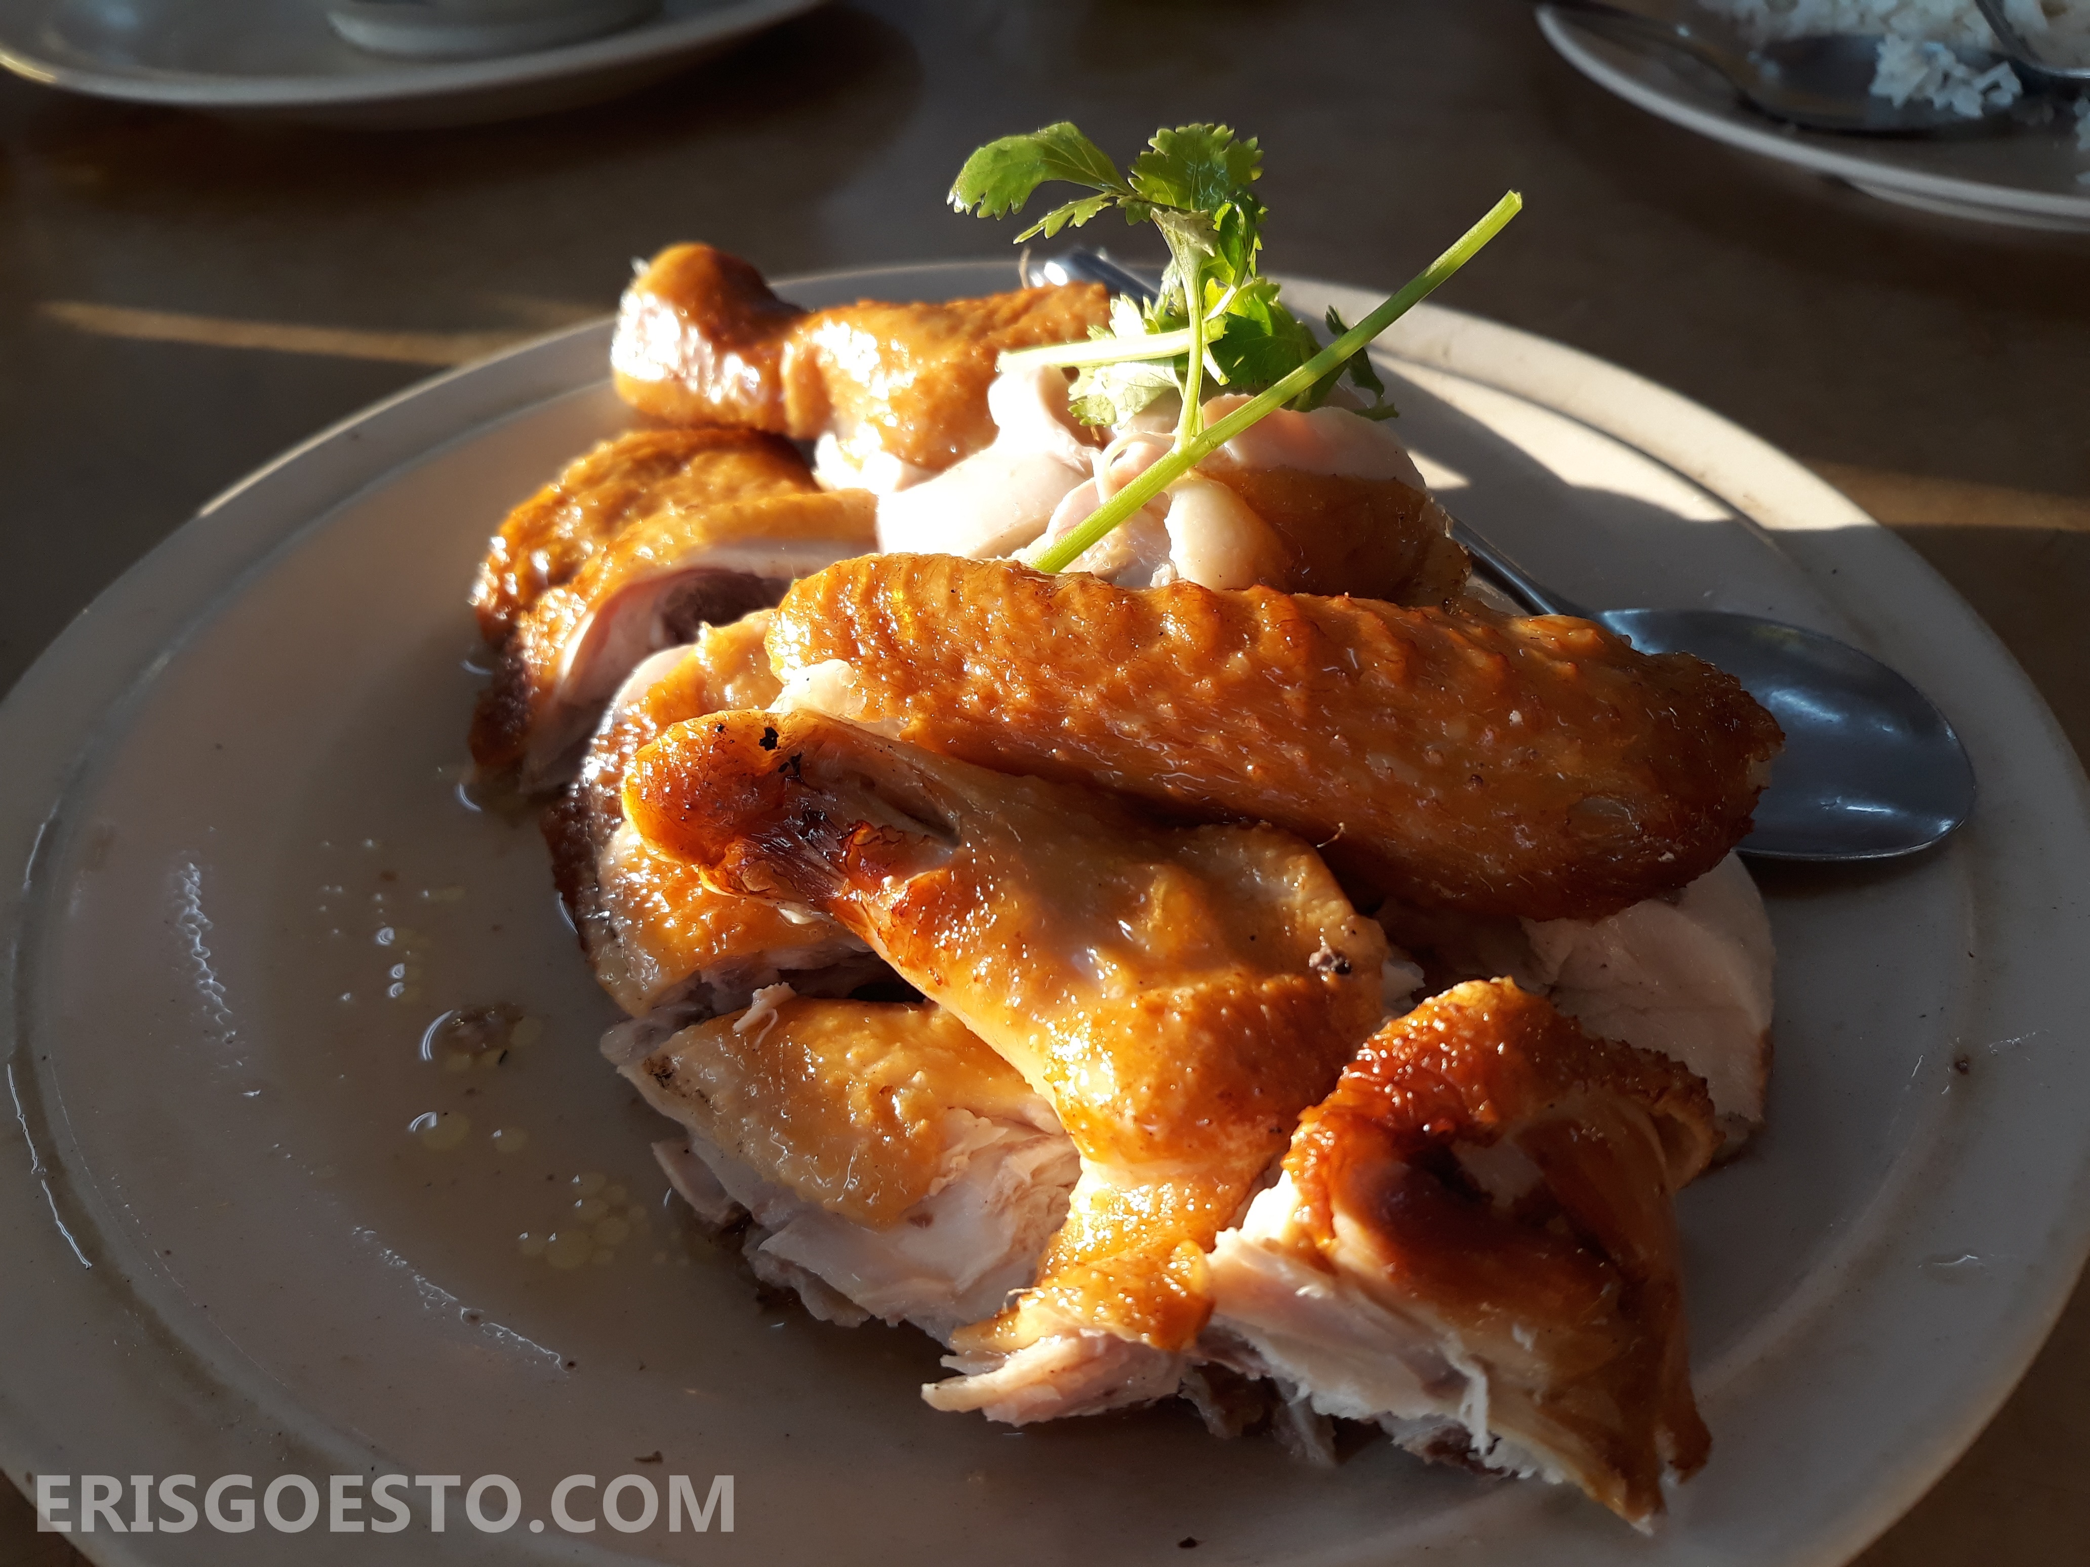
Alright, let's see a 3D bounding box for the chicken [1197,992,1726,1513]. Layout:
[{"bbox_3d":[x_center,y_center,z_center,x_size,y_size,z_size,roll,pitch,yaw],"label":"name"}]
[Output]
[{"bbox_3d":[0.036,0.041,0.145,0.043,0.043,0.037,16,44,18],"label":"chicken"}]

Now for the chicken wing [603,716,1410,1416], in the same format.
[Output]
[{"bbox_3d":[-0.004,0.025,0.159,0.073,0.048,0.052,24,47,25],"label":"chicken wing"}]

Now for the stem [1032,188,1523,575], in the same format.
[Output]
[{"bbox_3d":[0.032,-0.053,0.211,0.090,0.004,0.004,-40,41,-16],"label":"stem"}]

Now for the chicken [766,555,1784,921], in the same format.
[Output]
[{"bbox_3d":[0.024,-0.006,0.179,0.113,0.027,0.034,9,42,1],"label":"chicken"}]

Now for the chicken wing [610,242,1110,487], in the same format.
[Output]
[{"bbox_3d":[-0.030,-0.068,0.266,0.083,0.035,0.038,3,42,9],"label":"chicken wing"}]

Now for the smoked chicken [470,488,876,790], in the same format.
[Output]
[{"bbox_3d":[-0.048,-0.019,0.214,0.057,0.035,0.026,-13,43,-12],"label":"smoked chicken"}]

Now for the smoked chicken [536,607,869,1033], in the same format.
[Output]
[{"bbox_3d":[-0.038,0.003,0.198,0.046,0.037,0.042,-17,44,-6],"label":"smoked chicken"}]

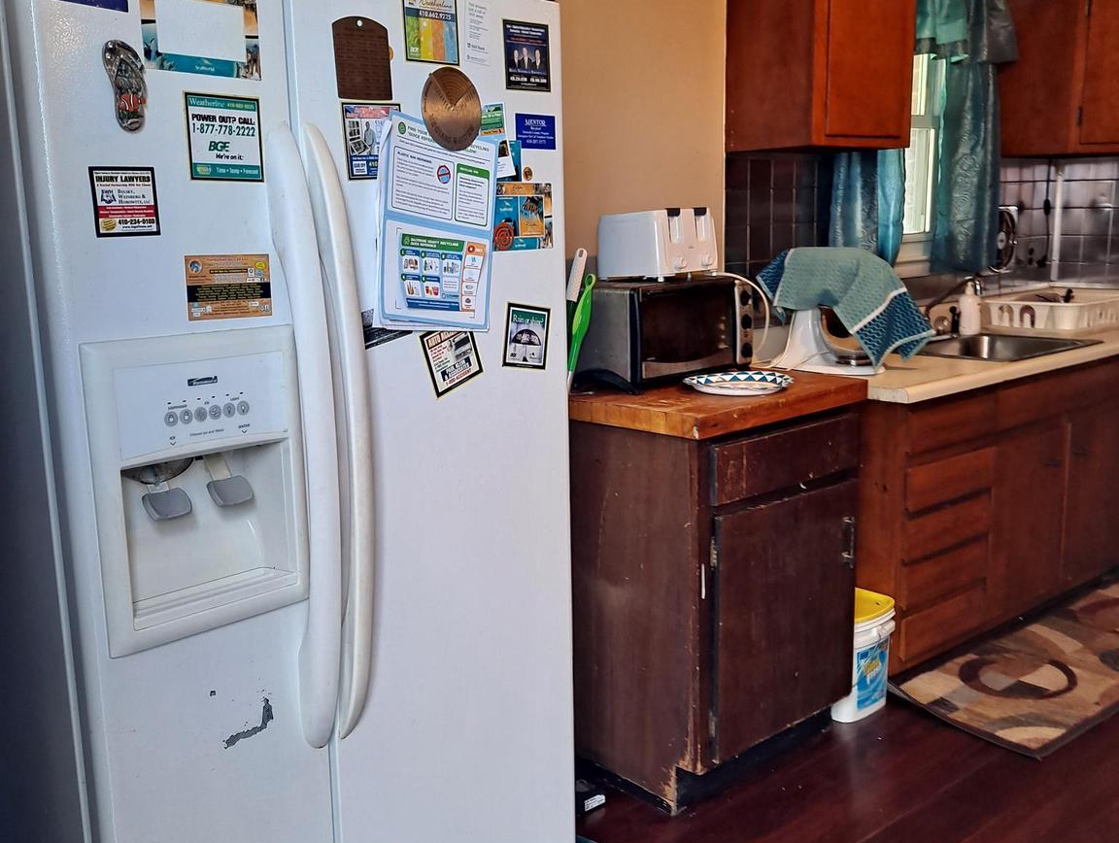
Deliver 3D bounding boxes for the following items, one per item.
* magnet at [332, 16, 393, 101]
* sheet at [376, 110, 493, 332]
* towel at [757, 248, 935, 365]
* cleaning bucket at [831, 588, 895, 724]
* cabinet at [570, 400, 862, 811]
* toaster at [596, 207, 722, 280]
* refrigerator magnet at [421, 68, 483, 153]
[{"bbox_3d":[-0.259,-0.478,1.420,0.008,0.107,0.093,10,16,43],"label":"magnet"},{"bbox_3d":[-0.169,-0.280,1.552,0.009,0.282,0.212,10,8,43],"label":"sheet"},{"bbox_3d":[0.789,-0.334,3.006,0.220,0.290,0.400,-10,15,-39],"label":"towel"},{"bbox_3d":[0.794,0.642,2.939,0.210,0.298,0.180,-10,15,-39],"label":"cleaning bucket"},{"bbox_3d":[0.323,0.389,2.745,0.585,0.890,0.630,-10,15,-39],"label":"cabinet"},{"bbox_3d":[0.255,-0.470,2.830,0.220,0.175,0.275,10,16,42],"label":"toaster"},{"bbox_3d":[-0.153,-0.446,1.538,0.008,0.119,0.119,10,16,43],"label":"refrigerator magnet"}]

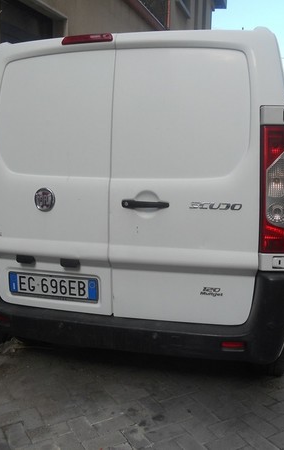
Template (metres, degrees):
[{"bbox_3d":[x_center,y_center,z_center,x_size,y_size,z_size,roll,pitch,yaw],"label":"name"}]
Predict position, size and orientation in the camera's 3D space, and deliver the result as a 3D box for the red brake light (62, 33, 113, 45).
[{"bbox_3d":[-0.273,-0.926,2.335,0.280,0.043,0.050,3,10,17],"label":"red brake light"}]

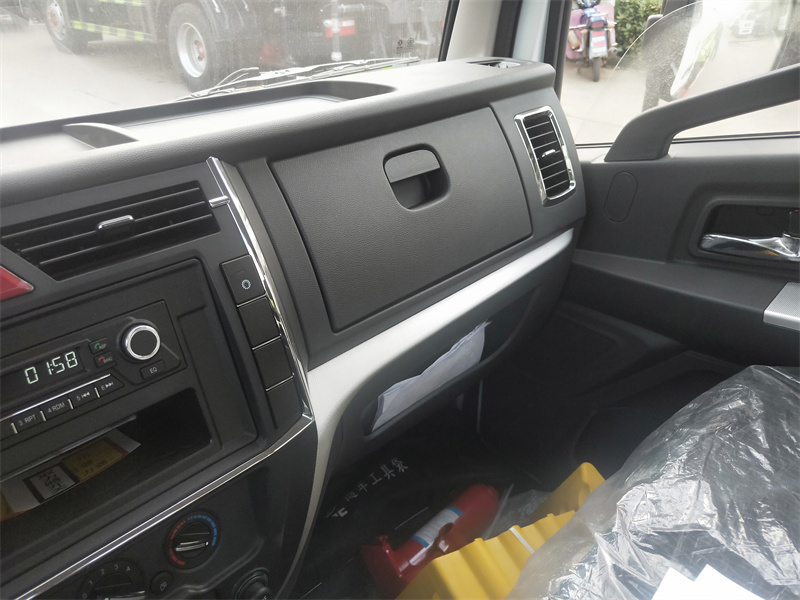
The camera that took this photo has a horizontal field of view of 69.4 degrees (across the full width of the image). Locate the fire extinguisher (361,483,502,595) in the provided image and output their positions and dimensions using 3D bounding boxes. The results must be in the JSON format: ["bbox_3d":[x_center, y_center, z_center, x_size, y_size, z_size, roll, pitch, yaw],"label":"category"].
[{"bbox_3d":[0.060,0.441,1.061,0.285,0.095,0.088,-24,19,-35],"label":"fire extinguisher"}]

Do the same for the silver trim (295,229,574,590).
[{"bbox_3d":[0.045,0.158,0.794,0.467,0.451,0.121,-26,39,-36],"label":"silver trim"}]

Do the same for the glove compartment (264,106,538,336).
[{"bbox_3d":[0.006,-0.100,0.654,0.314,0.168,0.085,-26,11,-36],"label":"glove compartment"}]

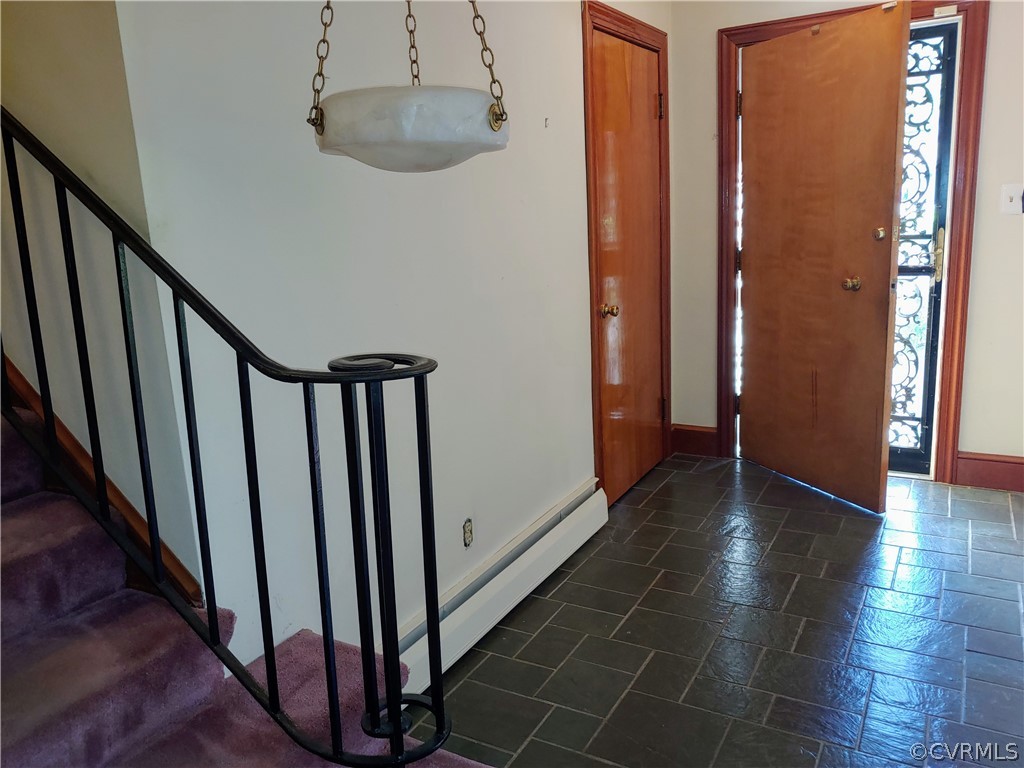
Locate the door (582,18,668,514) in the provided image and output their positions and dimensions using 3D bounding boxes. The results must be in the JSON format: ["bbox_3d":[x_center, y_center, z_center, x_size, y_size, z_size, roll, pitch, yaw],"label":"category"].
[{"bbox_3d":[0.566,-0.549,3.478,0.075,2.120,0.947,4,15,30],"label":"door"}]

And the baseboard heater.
[{"bbox_3d":[0.021,0.661,2.623,0.075,0.193,1.485,4,15,30],"label":"baseboard heater"}]

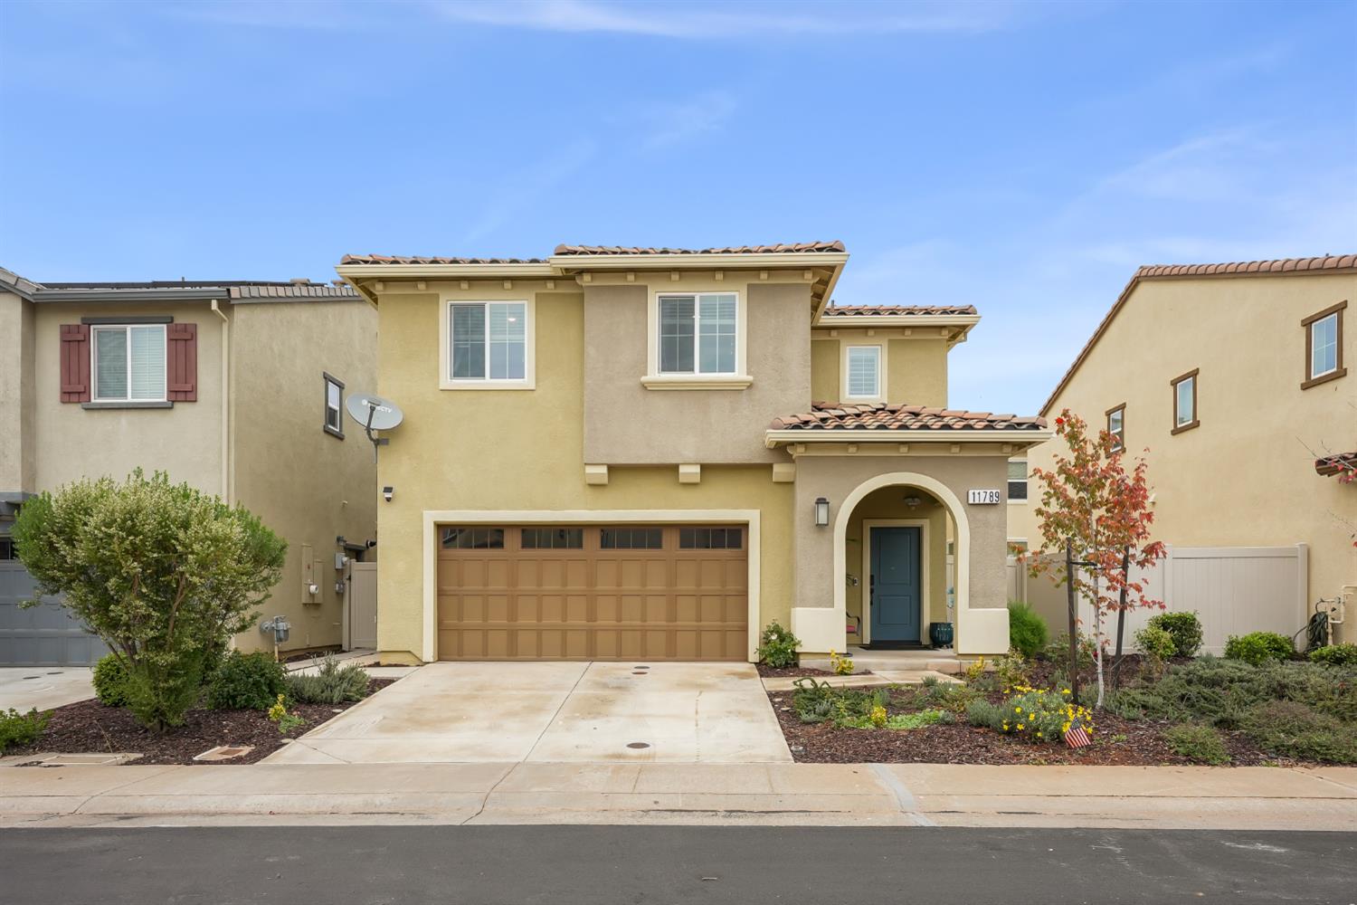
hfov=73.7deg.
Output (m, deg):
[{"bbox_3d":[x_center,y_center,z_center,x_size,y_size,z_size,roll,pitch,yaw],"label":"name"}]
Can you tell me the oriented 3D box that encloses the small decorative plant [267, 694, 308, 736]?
[{"bbox_3d":[-4.293,2.879,9.900,0.440,0.410,0.400,0,-4,0],"label":"small decorative plant"}]

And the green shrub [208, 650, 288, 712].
[{"bbox_3d":[-5.396,2.849,11.300,1.020,0.700,0.950,0,-4,0],"label":"green shrub"}]

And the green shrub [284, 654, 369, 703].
[{"bbox_3d":[-4.500,2.910,11.600,1.080,0.600,0.950,0,-4,0],"label":"green shrub"}]

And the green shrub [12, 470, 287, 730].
[{"bbox_3d":[-5.965,1.650,10.200,3.000,2.900,2.700,0,-4,0],"label":"green shrub"}]

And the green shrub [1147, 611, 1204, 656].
[{"bbox_3d":[8.071,2.947,14.700,0.880,0.740,0.850,0,-4,0],"label":"green shrub"}]

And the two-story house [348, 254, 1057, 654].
[{"bbox_3d":[0.170,0.150,19.200,10.400,6.900,12.000,0,-4,0],"label":"two-story house"}]

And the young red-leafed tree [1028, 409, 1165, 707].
[{"bbox_3d":[5.224,1.312,11.300,1.700,3.650,1.600,0,-4,0],"label":"young red-leafed tree"}]

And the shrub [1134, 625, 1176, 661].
[{"bbox_3d":[7.436,2.967,14.100,0.630,0.530,0.600,0,-4,0],"label":"shrub"}]

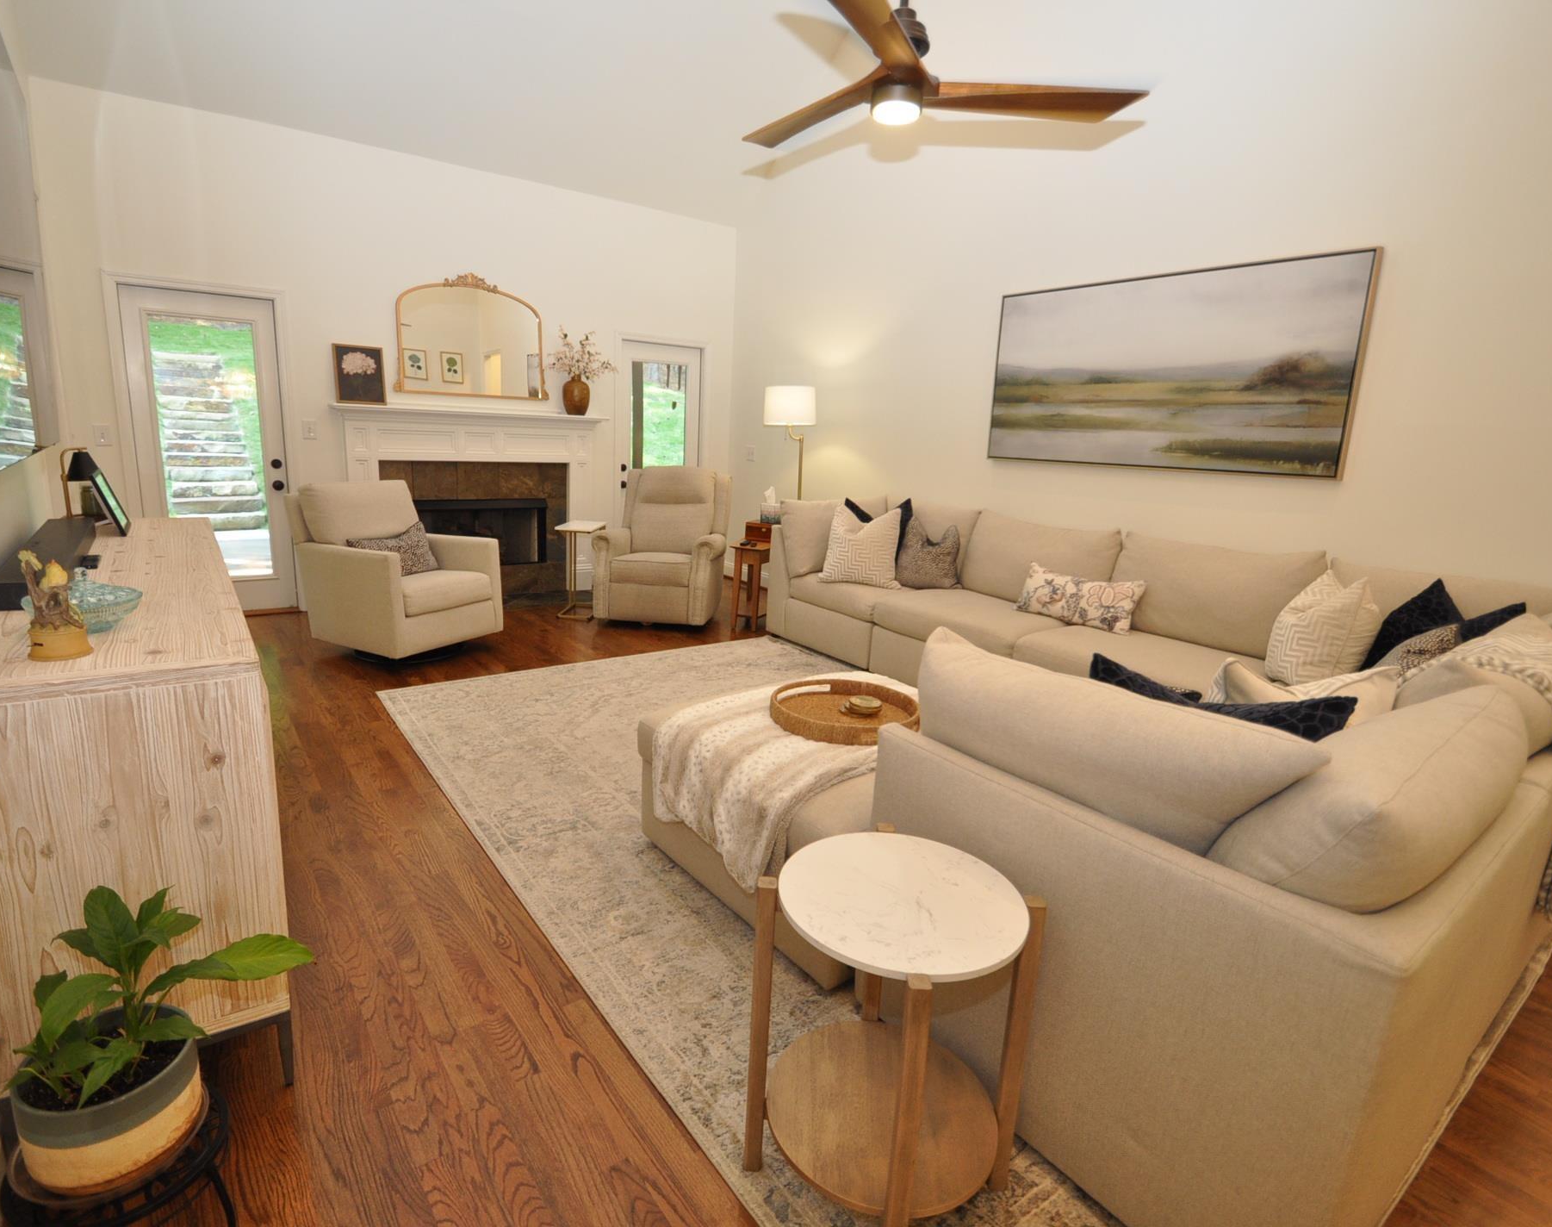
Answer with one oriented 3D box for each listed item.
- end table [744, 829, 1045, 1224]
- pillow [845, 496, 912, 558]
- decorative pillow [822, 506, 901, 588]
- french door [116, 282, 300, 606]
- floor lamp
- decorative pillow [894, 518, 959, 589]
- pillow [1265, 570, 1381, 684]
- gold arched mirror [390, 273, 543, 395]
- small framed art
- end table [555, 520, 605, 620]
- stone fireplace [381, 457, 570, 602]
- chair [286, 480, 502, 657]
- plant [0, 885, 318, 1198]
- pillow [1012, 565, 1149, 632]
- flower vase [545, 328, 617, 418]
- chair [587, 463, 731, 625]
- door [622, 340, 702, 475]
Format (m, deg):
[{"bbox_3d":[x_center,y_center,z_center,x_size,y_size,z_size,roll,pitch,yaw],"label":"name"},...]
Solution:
[{"bbox_3d":[0.187,0.709,1.290,0.430,0.540,0.430,2,12,-1],"label":"end table"},{"bbox_3d":[0.653,-0.483,4.880,0.470,0.480,0.160,5,-2,10],"label":"pillow"},{"bbox_3d":[0.542,-0.423,4.718,0.480,0.480,0.170,5,-2,13],"label":"decorative pillow"},{"bbox_3d":[-3.640,-1.018,4.997,0.790,2.030,0.070,-6,15,-37],"label":"french door"},{"bbox_3d":[0.106,-0.846,5.861,0.400,1.690,0.380,-8,16,-42],"label":"floor lamp"},{"bbox_3d":[0.954,-0.371,4.728,0.400,0.400,0.150,4,-2,8],"label":"decorative pillow"},{"bbox_3d":[2.135,0.038,2.986,0.180,0.440,0.430,18,11,-6],"label":"pillow"},{"bbox_3d":[-2.266,-2.061,5.720,1.120,0.870,0.050,-7,17,-37],"label":"gold arched mirror"},{"bbox_3d":[-2.883,-1.639,5.316,0.310,0.385,0.030,-7,11,-37],"label":"small framed art"},{"bbox_3d":[-1.408,-0.314,5.594,0.290,0.635,0.460,2,12,-3],"label":"end table"},{"bbox_3d":[-2.355,-0.673,6.113,1.430,1.040,0.360,-6,15,-37],"label":"stone fireplace"},{"bbox_3d":[-2.278,-0.288,4.657,0.860,0.930,0.790,10,15,25],"label":"chair"},{"bbox_3d":[-0.876,0.565,1.116,0.340,0.370,0.270,-8,16,-42],"label":"plant"},{"bbox_3d":[1.593,-0.079,4.031,0.130,0.280,0.610,18,1,-40],"label":"pillow"},{"bbox_3d":[-1.568,-1.931,6.155,0.520,0.660,0.340,-7,17,-37],"label":"flower vase"},{"bbox_3d":[-0.803,-0.489,5.636,0.810,1.040,0.900,4,13,4],"label":"chair"},{"bbox_3d":[-1.034,-1.347,6.928,0.780,2.040,0.050,-7,17,-37],"label":"door"}]

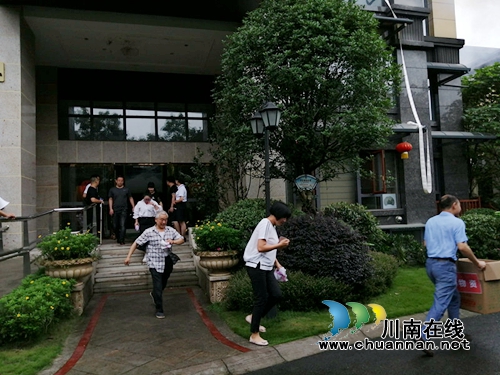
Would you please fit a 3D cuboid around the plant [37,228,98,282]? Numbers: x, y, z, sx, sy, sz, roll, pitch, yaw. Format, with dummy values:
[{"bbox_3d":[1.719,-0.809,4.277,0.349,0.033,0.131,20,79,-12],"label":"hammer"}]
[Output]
[{"bbox_3d":[-2.916,1.055,6.000,0.860,0.860,0.860,-2,-3,-9],"label":"plant"}]

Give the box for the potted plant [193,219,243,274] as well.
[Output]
[{"bbox_3d":[-0.558,1.031,6.450,0.820,0.880,0.820,-2,-3,-9],"label":"potted plant"}]

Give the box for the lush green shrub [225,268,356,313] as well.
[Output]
[{"bbox_3d":[0.569,1.533,5.700,1.800,0.620,0.900,-2,-3,-15],"label":"lush green shrub"}]

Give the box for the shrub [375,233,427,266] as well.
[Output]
[{"bbox_3d":[3.447,1.397,8.600,1.150,0.780,0.850,-2,-3,-15],"label":"shrub"}]

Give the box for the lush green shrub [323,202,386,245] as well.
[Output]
[{"bbox_3d":[2.211,1.057,8.100,1.450,1.250,1.350,-3,-3,17],"label":"lush green shrub"}]

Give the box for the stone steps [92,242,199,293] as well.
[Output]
[{"bbox_3d":[-2.232,1.735,8.413,2.100,0.770,1.450,-2,-3,-9],"label":"stone steps"}]

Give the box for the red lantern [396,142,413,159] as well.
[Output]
[{"bbox_3d":[3.991,-0.956,9.700,0.410,0.420,0.410,-2,-3,0],"label":"red lantern"}]

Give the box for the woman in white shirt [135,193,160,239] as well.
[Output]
[{"bbox_3d":[-2.238,0.895,8.200,0.550,1.500,0.420,-2,-3,-9],"label":"woman in white shirt"}]

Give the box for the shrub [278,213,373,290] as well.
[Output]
[{"bbox_3d":[1.274,1.107,6.600,1.650,1.200,1.500,-3,-3,17],"label":"shrub"}]

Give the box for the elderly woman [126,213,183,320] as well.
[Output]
[{"bbox_3d":[-1.432,1.162,5.631,0.850,1.580,0.520,-1,-3,-19],"label":"elderly woman"}]

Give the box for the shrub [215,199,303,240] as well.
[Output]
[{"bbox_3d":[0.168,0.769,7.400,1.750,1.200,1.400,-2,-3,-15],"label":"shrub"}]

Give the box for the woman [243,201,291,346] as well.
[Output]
[{"bbox_3d":[0.180,0.939,4.100,0.500,1.570,0.460,-3,-3,16],"label":"woman"}]

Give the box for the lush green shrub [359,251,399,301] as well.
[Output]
[{"bbox_3d":[2.089,1.436,6.200,0.750,0.760,0.750,-2,-3,-15],"label":"lush green shrub"}]

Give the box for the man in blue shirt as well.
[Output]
[{"bbox_3d":[2.244,0.922,4.120,0.580,1.680,0.530,1,-4,-44],"label":"man in blue shirt"}]

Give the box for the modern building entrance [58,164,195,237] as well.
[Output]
[{"bbox_3d":[-3.717,0.361,11.300,3.900,2.250,0.500,-2,-3,-15],"label":"modern building entrance"}]

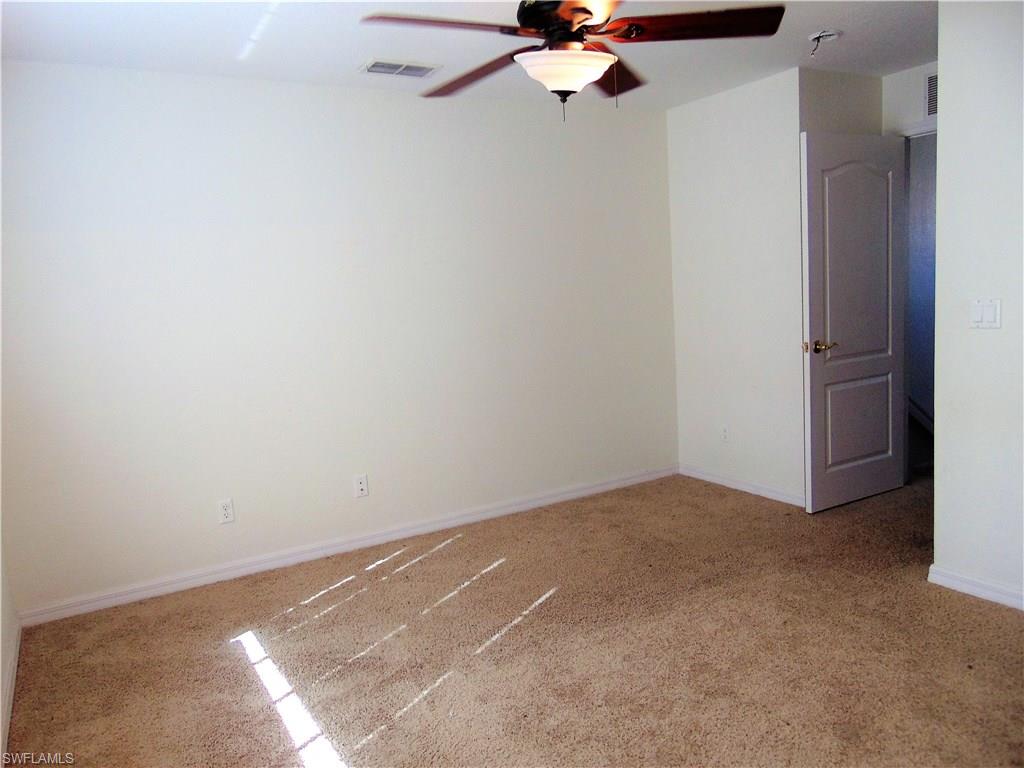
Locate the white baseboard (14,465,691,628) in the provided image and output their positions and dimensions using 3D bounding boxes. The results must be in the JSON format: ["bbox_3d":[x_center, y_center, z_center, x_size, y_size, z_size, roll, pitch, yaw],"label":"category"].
[{"bbox_3d":[-0.504,0.815,4.208,3.857,0.077,0.016,-8,8,-29],"label":"white baseboard"}]

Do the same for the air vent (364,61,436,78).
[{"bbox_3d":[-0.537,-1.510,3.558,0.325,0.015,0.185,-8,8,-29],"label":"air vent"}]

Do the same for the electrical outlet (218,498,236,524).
[{"bbox_3d":[-1.412,0.632,3.658,0.071,0.115,0.009,-8,8,-29],"label":"electrical outlet"}]

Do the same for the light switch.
[{"bbox_3d":[1.814,-0.268,2.840,0.010,0.115,0.116,-8,8,-29],"label":"light switch"}]

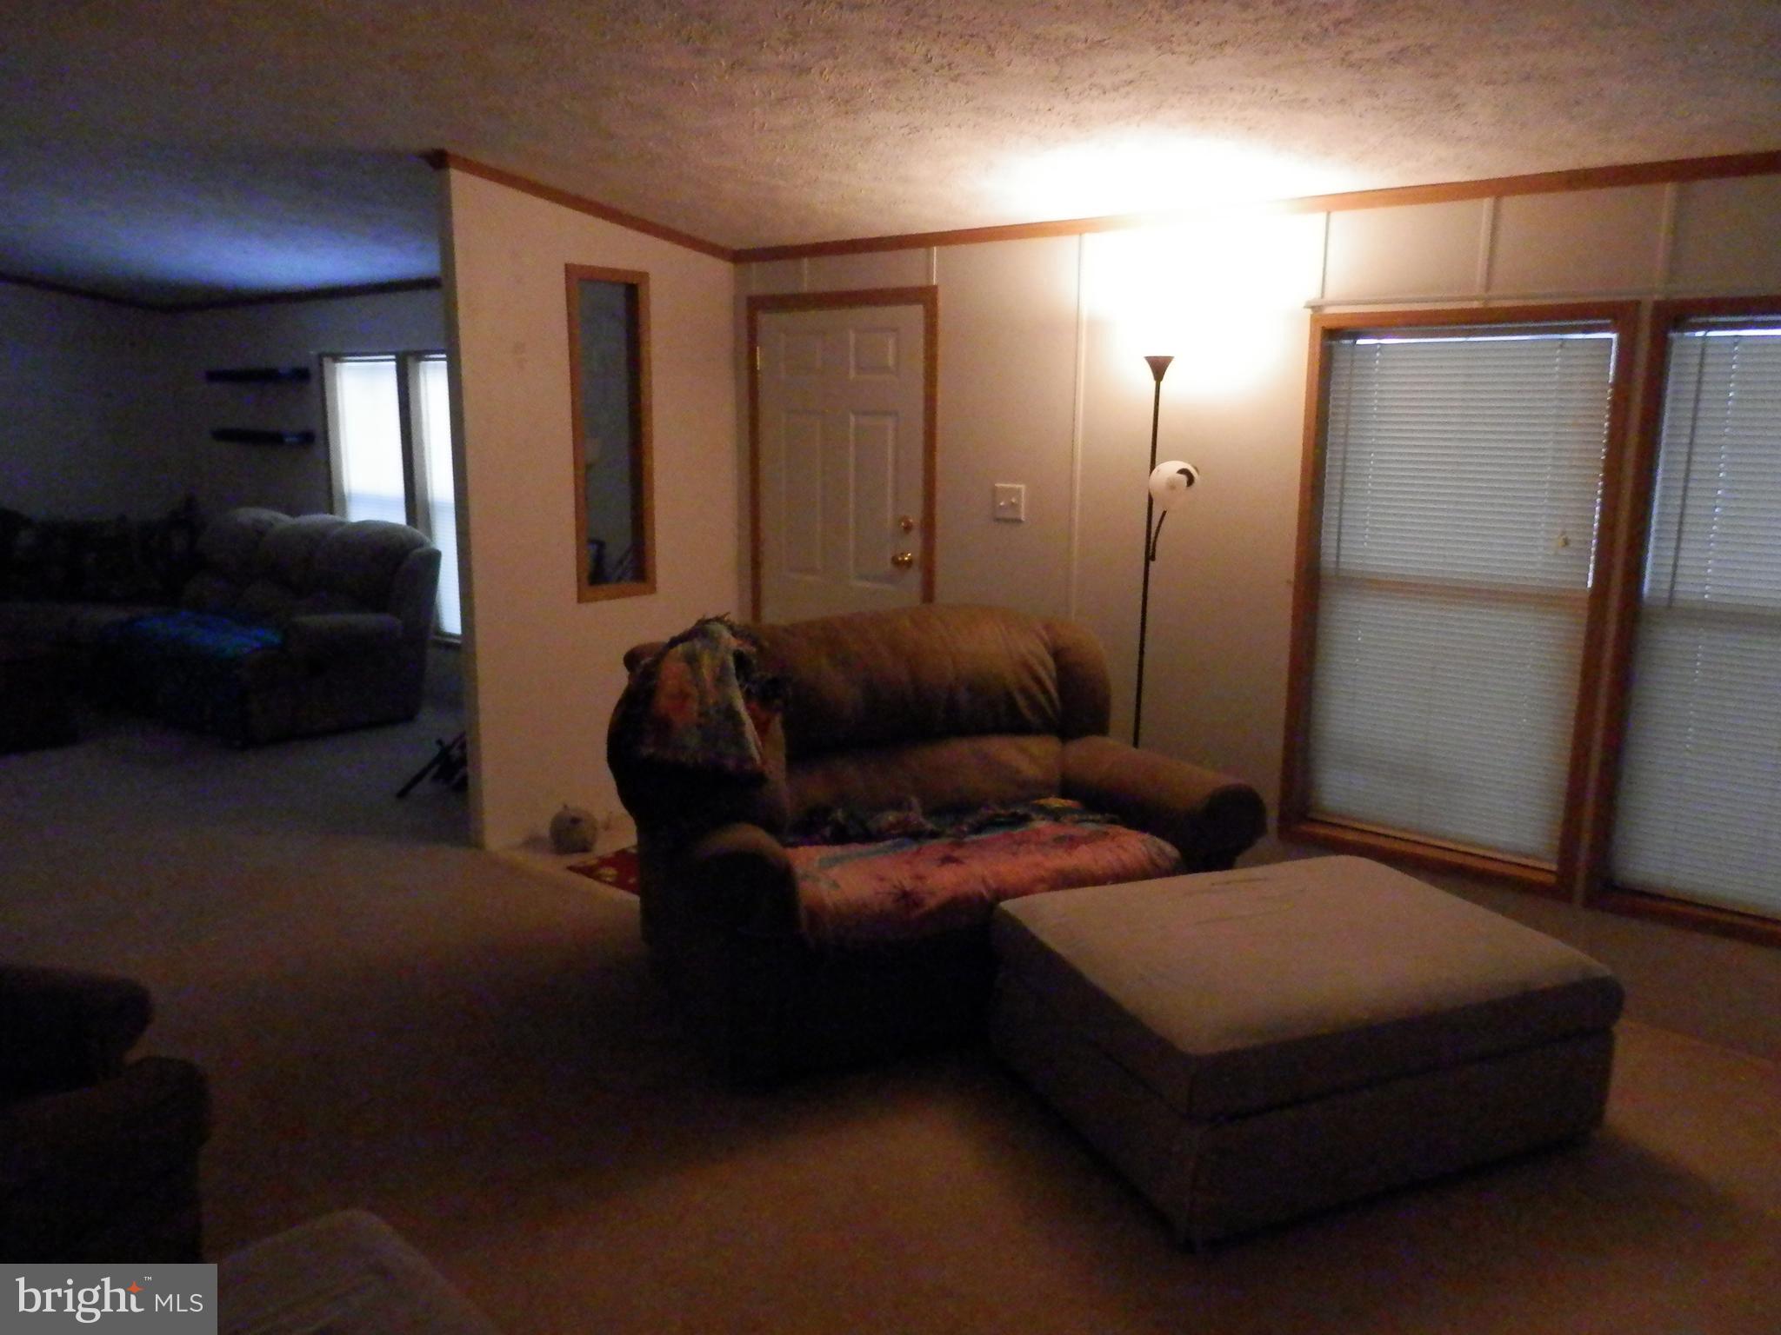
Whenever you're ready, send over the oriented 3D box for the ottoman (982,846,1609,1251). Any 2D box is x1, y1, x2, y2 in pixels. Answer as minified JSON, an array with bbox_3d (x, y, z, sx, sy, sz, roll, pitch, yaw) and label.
[{"bbox_3d":[0.922,0.818,3.006,1.096,0.406,0.817,-4,12,-21],"label":"ottoman"}]

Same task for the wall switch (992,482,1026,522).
[{"bbox_3d":[0.427,-0.591,4.635,0.124,0.126,0.018,9,14,38],"label":"wall switch"}]

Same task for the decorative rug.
[{"bbox_3d":[-0.544,0.705,4.544,0.914,0.012,0.762,9,14,38],"label":"decorative rug"}]

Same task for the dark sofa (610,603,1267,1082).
[{"bbox_3d":[0.094,0.379,3.620,1.565,1.016,1.026,-4,12,-22],"label":"dark sofa"}]

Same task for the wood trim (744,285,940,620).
[{"bbox_3d":[-0.203,-0.460,5.215,0.955,2.041,0.091,9,14,38],"label":"wood trim"}]

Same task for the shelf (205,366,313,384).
[{"bbox_3d":[-3.844,-1.773,7.806,0.914,0.059,0.193,9,14,38],"label":"shelf"}]

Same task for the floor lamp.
[{"bbox_3d":[0.836,-0.108,4.184,0.295,1.766,0.264,4,12,16],"label":"floor lamp"}]

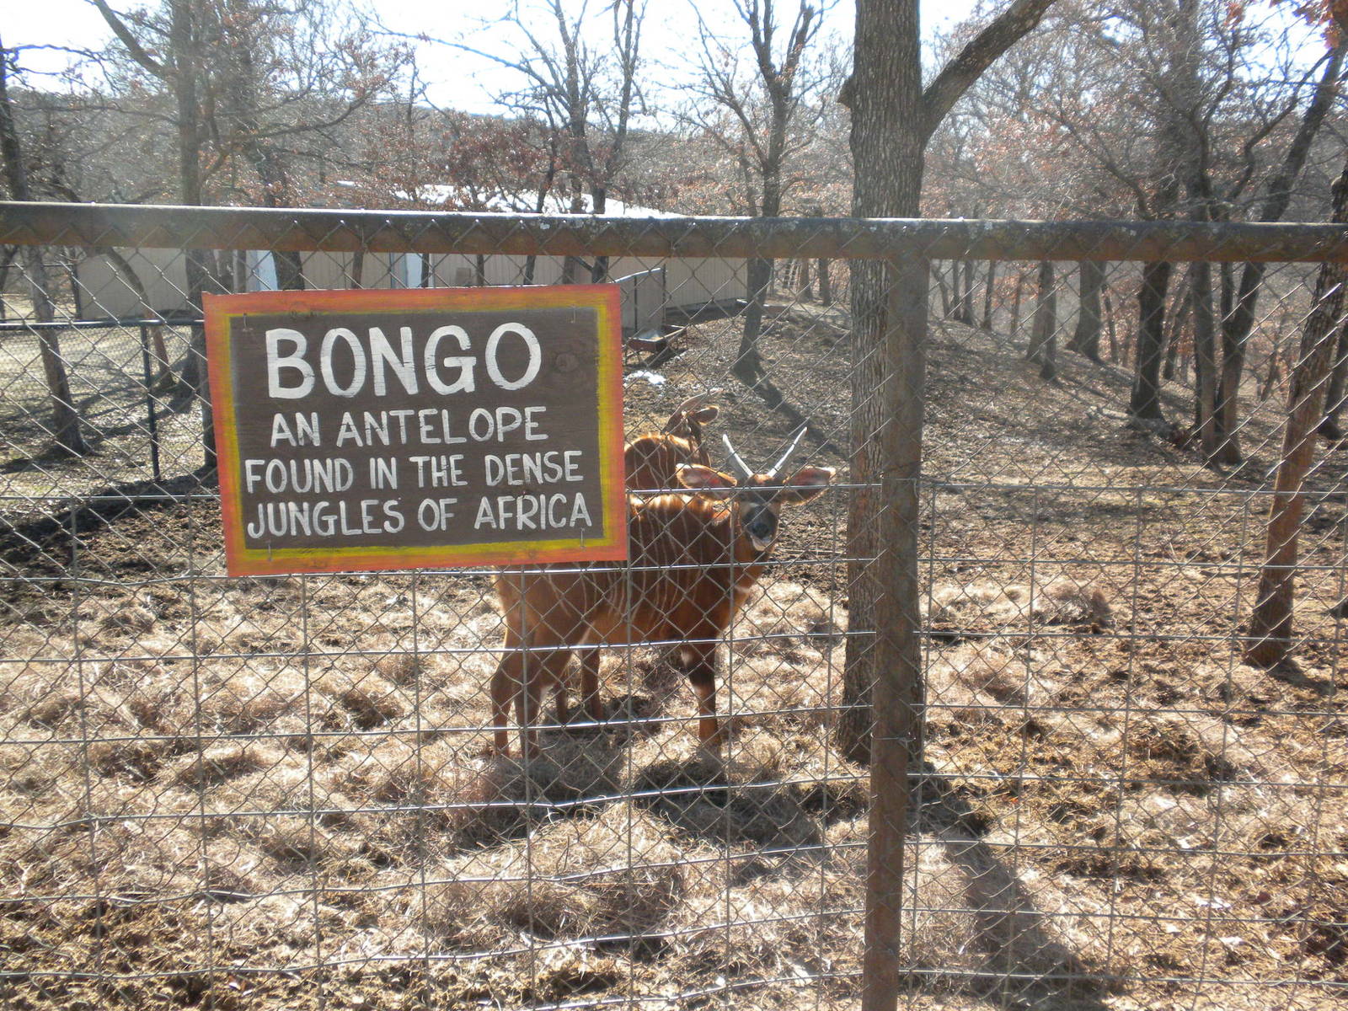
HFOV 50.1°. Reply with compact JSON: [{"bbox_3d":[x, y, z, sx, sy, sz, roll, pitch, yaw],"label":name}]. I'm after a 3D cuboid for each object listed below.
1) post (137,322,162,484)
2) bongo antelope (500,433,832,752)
[{"bbox_3d":[-3.870,-0.756,10.630,0.050,1.200,0.050,0,14,0],"label":"post"},{"bbox_3d":[-0.030,0.300,4.930,1.170,1.100,0.440,-7,16,-25],"label":"bongo antelope"}]

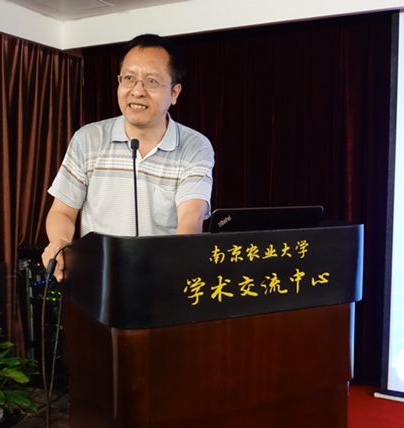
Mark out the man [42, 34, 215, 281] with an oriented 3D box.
[{"bbox_3d":[-0.202,0.307,1.766,0.520,1.640,0.460,0,5,-6],"label":"man"}]

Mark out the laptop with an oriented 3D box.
[{"bbox_3d":[0.131,0.071,1.724,0.330,0.214,0.305,-2,6,-20],"label":"laptop"}]

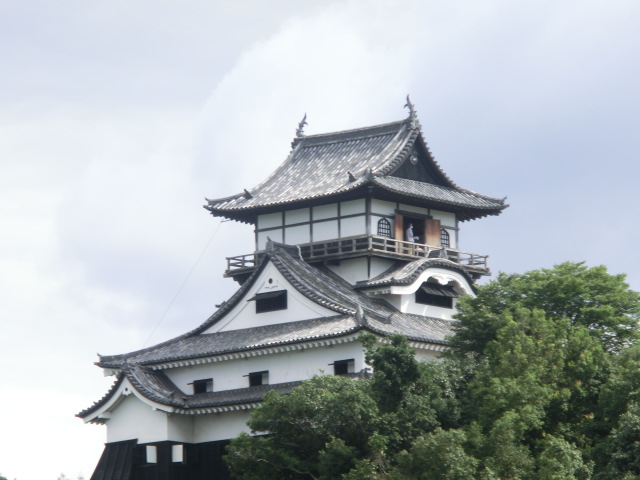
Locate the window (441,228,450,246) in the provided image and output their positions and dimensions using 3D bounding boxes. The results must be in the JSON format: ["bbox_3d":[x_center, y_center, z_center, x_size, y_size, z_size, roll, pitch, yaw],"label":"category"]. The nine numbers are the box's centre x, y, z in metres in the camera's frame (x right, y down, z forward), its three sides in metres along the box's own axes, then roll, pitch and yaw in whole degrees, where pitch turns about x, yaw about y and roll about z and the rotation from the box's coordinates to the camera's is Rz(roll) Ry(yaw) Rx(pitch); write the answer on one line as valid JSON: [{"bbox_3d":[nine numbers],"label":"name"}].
[{"bbox_3d":[6.186,-0.062,276.057,0.120,1.007,0.916,-9,-13,41],"label":"window"}]

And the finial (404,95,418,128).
[{"bbox_3d":[4.543,-6.380,275.385,0.650,1.598,0.400,-9,-13,41],"label":"finial"}]

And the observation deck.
[{"bbox_3d":[1.879,1.398,276.602,9.603,1.043,8.774,-9,-13,41],"label":"observation deck"}]

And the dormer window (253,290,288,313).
[{"bbox_3d":[-2.377,3.018,270.493,2.084,0.956,0.300,-9,-13,41],"label":"dormer window"}]

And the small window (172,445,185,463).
[{"bbox_3d":[-6.935,10.446,270.438,0.150,0.850,0.850,-9,-13,41],"label":"small window"}]

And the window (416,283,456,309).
[{"bbox_3d":[5.693,2.763,272.599,0.350,0.988,2.797,-9,-13,41],"label":"window"}]

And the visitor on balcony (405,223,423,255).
[{"bbox_3d":[4.519,0.025,273.228,0.420,1.750,0.500,-4,-10,21],"label":"visitor on balcony"}]

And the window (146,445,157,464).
[{"bbox_3d":[-8.176,10.476,270.585,0.729,0.869,0.150,-9,-13,41],"label":"window"}]

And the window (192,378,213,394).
[{"bbox_3d":[-5.692,7.191,271.711,1.277,0.692,0.200,-9,-13,41],"label":"window"}]

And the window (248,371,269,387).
[{"bbox_3d":[-2.952,6.760,269.272,1.307,0.690,0.200,-9,-13,41],"label":"window"}]

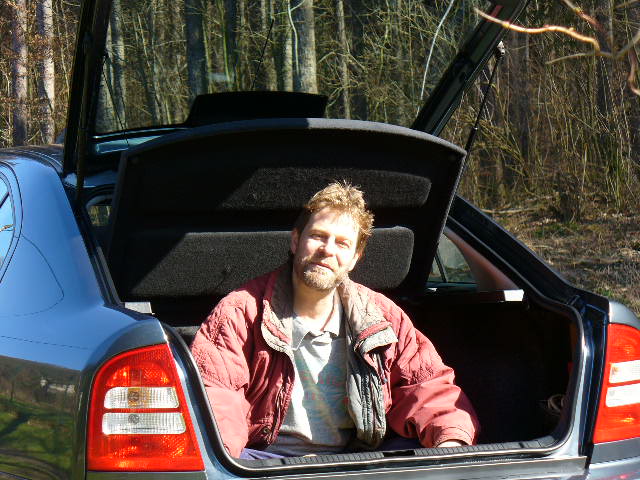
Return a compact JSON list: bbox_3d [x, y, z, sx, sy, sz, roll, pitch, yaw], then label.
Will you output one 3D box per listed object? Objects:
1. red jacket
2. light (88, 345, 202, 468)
[{"bbox_3d":[0.037,0.321,5.500,0.700,0.540,0.400,-1,5,-4],"label":"red jacket"},{"bbox_3d":[-0.418,0.402,5.230,0.250,0.300,0.170,-2,5,-14],"label":"light"}]

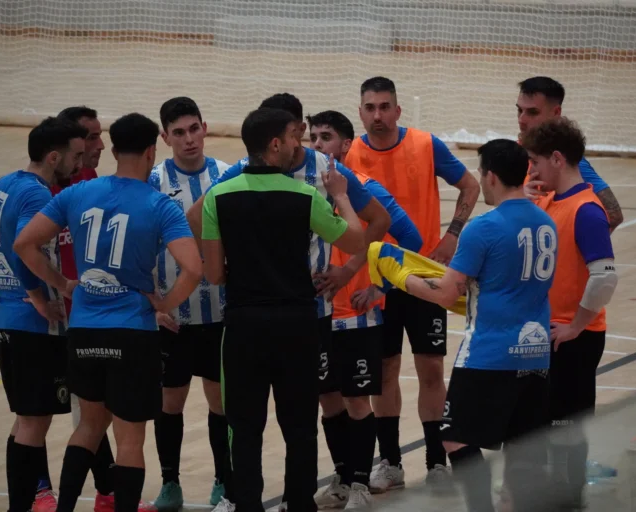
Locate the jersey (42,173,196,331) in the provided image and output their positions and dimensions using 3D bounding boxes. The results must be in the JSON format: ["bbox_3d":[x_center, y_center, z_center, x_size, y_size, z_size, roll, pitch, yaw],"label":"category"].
[{"bbox_3d":[-0.834,-0.012,33.200,0.590,0.660,0.320,3,6,22],"label":"jersey"}]

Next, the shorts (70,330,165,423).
[{"bbox_3d":[-0.847,0.481,33.400,0.400,0.410,0.290,4,11,20],"label":"shorts"}]

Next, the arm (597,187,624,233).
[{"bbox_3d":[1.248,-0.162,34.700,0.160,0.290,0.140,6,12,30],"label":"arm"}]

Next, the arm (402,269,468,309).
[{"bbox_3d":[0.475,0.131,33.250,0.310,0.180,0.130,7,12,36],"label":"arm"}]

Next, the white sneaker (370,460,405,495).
[{"bbox_3d":[0.291,0.956,34.600,0.110,0.120,0.290,5,11,26],"label":"white sneaker"}]

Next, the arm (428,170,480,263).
[{"bbox_3d":[0.597,-0.168,35.050,0.220,0.410,0.180,2,6,10],"label":"arm"}]

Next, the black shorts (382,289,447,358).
[{"bbox_3d":[0.382,0.234,35.050,0.380,0.420,0.280,2,6,12],"label":"black shorts"}]

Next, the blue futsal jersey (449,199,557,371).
[{"bbox_3d":[0.752,0.116,32.500,0.330,0.680,0.500,6,8,42],"label":"blue futsal jersey"}]

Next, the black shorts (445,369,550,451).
[{"bbox_3d":[0.723,0.582,32.500,0.360,0.420,0.400,6,8,42],"label":"black shorts"}]

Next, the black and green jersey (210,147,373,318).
[{"bbox_3d":[-0.175,-0.070,33.900,0.630,0.650,0.330,0,10,0],"label":"black and green jersey"}]

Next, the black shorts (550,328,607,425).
[{"bbox_3d":[1.058,0.492,33.600,0.320,0.420,0.370,3,10,16],"label":"black shorts"}]

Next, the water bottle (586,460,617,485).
[{"bbox_3d":[1.173,0.959,35.452,0.310,0.090,0.090,1,6,2],"label":"water bottle"}]

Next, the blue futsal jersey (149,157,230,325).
[{"bbox_3d":[-0.538,-0.067,34.400,0.480,0.720,0.290,0,6,-12],"label":"blue futsal jersey"}]

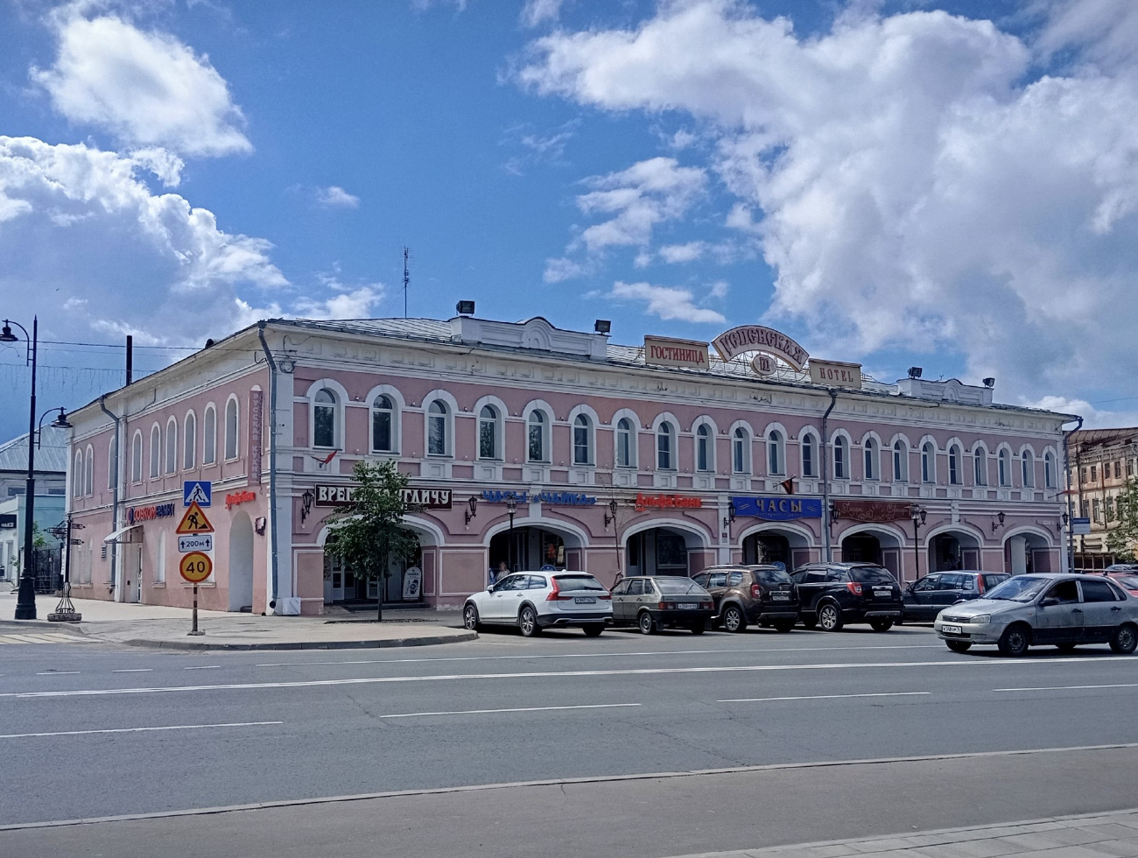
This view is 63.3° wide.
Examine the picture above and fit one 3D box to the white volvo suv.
[{"bbox_3d":[-0.922,4.457,23.805,1.920,1.540,4.930,5,-9,-33],"label":"white volvo suv"}]

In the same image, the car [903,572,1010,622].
[{"bbox_3d":[11.198,5.002,27.304,1.720,1.530,4.050,3,-9,-24],"label":"car"}]

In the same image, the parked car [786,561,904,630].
[{"bbox_3d":[7.177,4.723,26.218,1.860,1.730,4.650,4,-9,-26],"label":"parked car"}]

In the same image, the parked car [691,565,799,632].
[{"bbox_3d":[4.377,4.628,25.414,1.830,1.680,4.320,4,-9,-28],"label":"parked car"}]

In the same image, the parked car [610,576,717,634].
[{"bbox_3d":[2.258,4.677,24.595,1.660,1.400,4.020,3,-8,-22],"label":"parked car"}]

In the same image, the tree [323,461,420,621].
[{"bbox_3d":[-5.619,3.152,26.616,2.700,4.600,2.600,0,-8,0],"label":"tree"}]

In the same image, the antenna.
[{"bbox_3d":[-6.973,-6.269,39.718,0.360,3.200,0.360,0,-8,0],"label":"antenna"}]

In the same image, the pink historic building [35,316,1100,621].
[{"bbox_3d":[1.777,2.939,49.993,45.200,11.300,24.800,5,-9,-33],"label":"pink historic building"}]

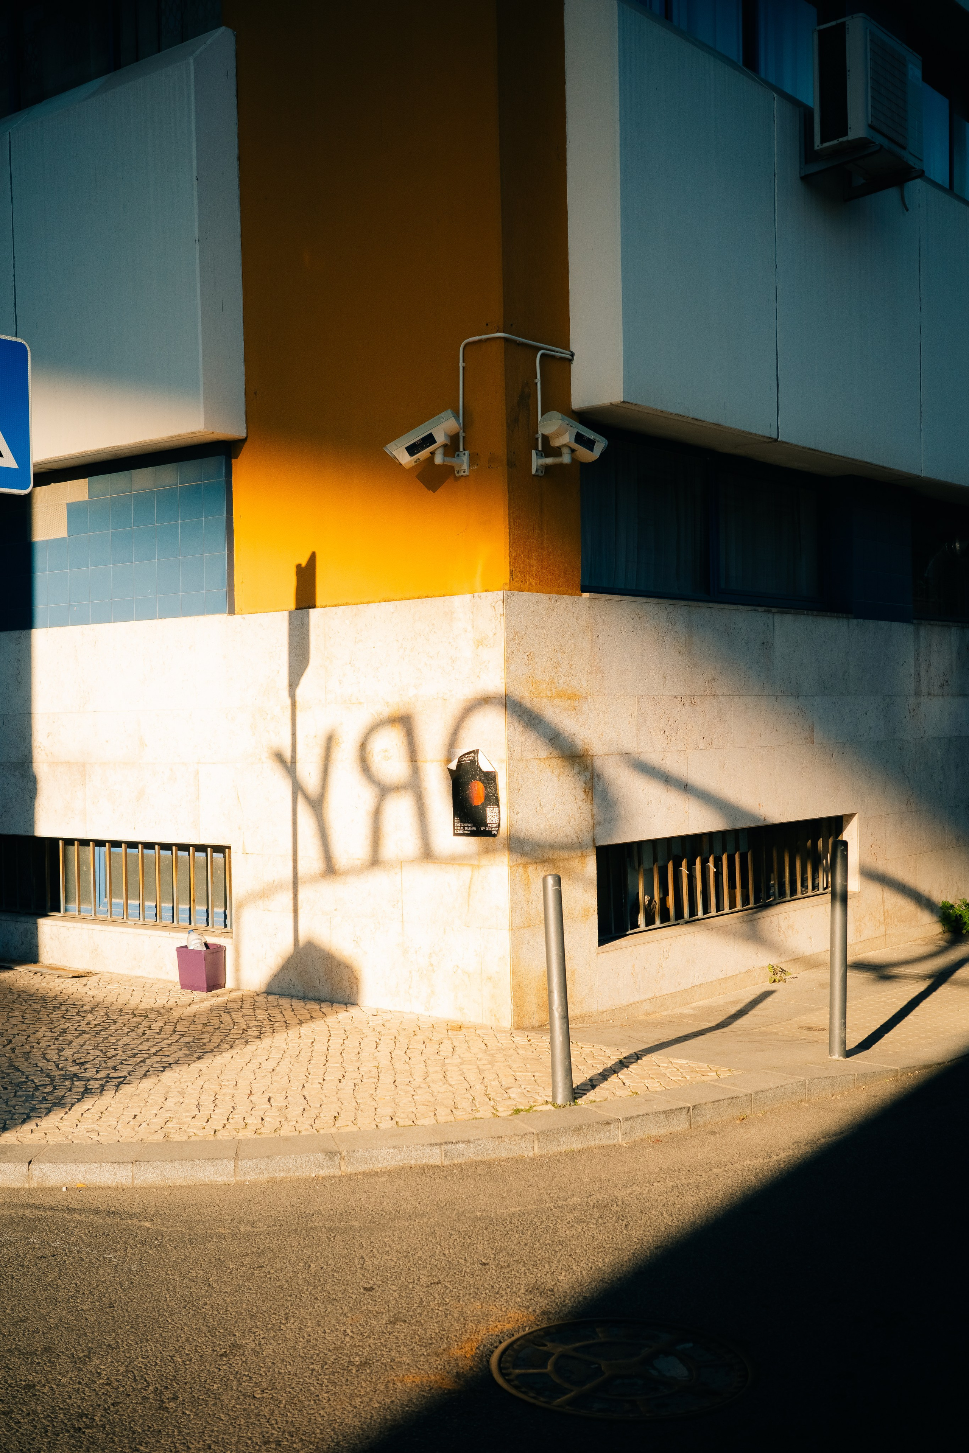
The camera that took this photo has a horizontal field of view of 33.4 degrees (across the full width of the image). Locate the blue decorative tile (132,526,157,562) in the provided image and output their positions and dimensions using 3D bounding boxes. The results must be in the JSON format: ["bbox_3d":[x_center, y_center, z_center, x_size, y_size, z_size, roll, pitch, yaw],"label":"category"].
[{"bbox_3d":[-1.987,-1.068,9.448,0.198,0.200,0.010,-1,0,37],"label":"blue decorative tile"}]

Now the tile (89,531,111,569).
[{"bbox_3d":[-2.287,-1.055,9.618,0.200,0.200,0.010,-1,1,38],"label":"tile"}]

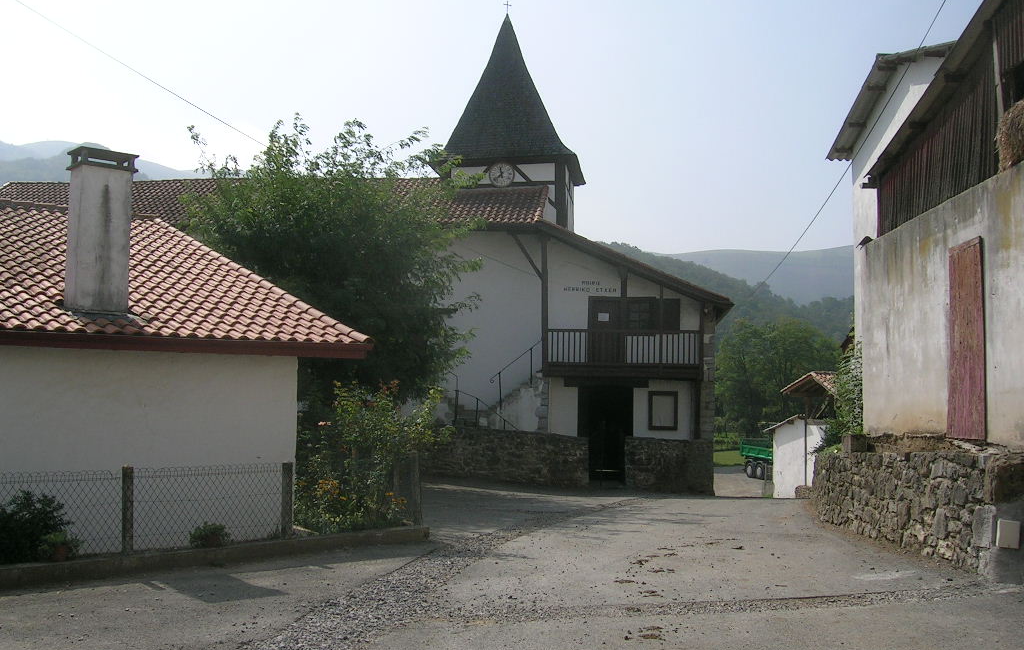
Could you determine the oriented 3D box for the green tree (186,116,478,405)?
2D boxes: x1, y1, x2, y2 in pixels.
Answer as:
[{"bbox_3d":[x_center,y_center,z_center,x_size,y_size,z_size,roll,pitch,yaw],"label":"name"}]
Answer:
[{"bbox_3d":[-3.579,-0.089,20.474,5.300,7.670,5.000,1,-5,-8],"label":"green tree"}]

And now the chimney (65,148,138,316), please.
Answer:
[{"bbox_3d":[-5.343,-1.188,13.426,0.680,2.098,0.550,4,-6,-40],"label":"chimney"}]

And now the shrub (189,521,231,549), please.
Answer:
[{"bbox_3d":[-3.895,2.707,13.315,0.500,0.355,0.460,2,-5,-15],"label":"shrub"}]

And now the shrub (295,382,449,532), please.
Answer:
[{"bbox_3d":[-2.169,1.963,15.857,1.900,2.193,2.100,-4,-7,45],"label":"shrub"}]

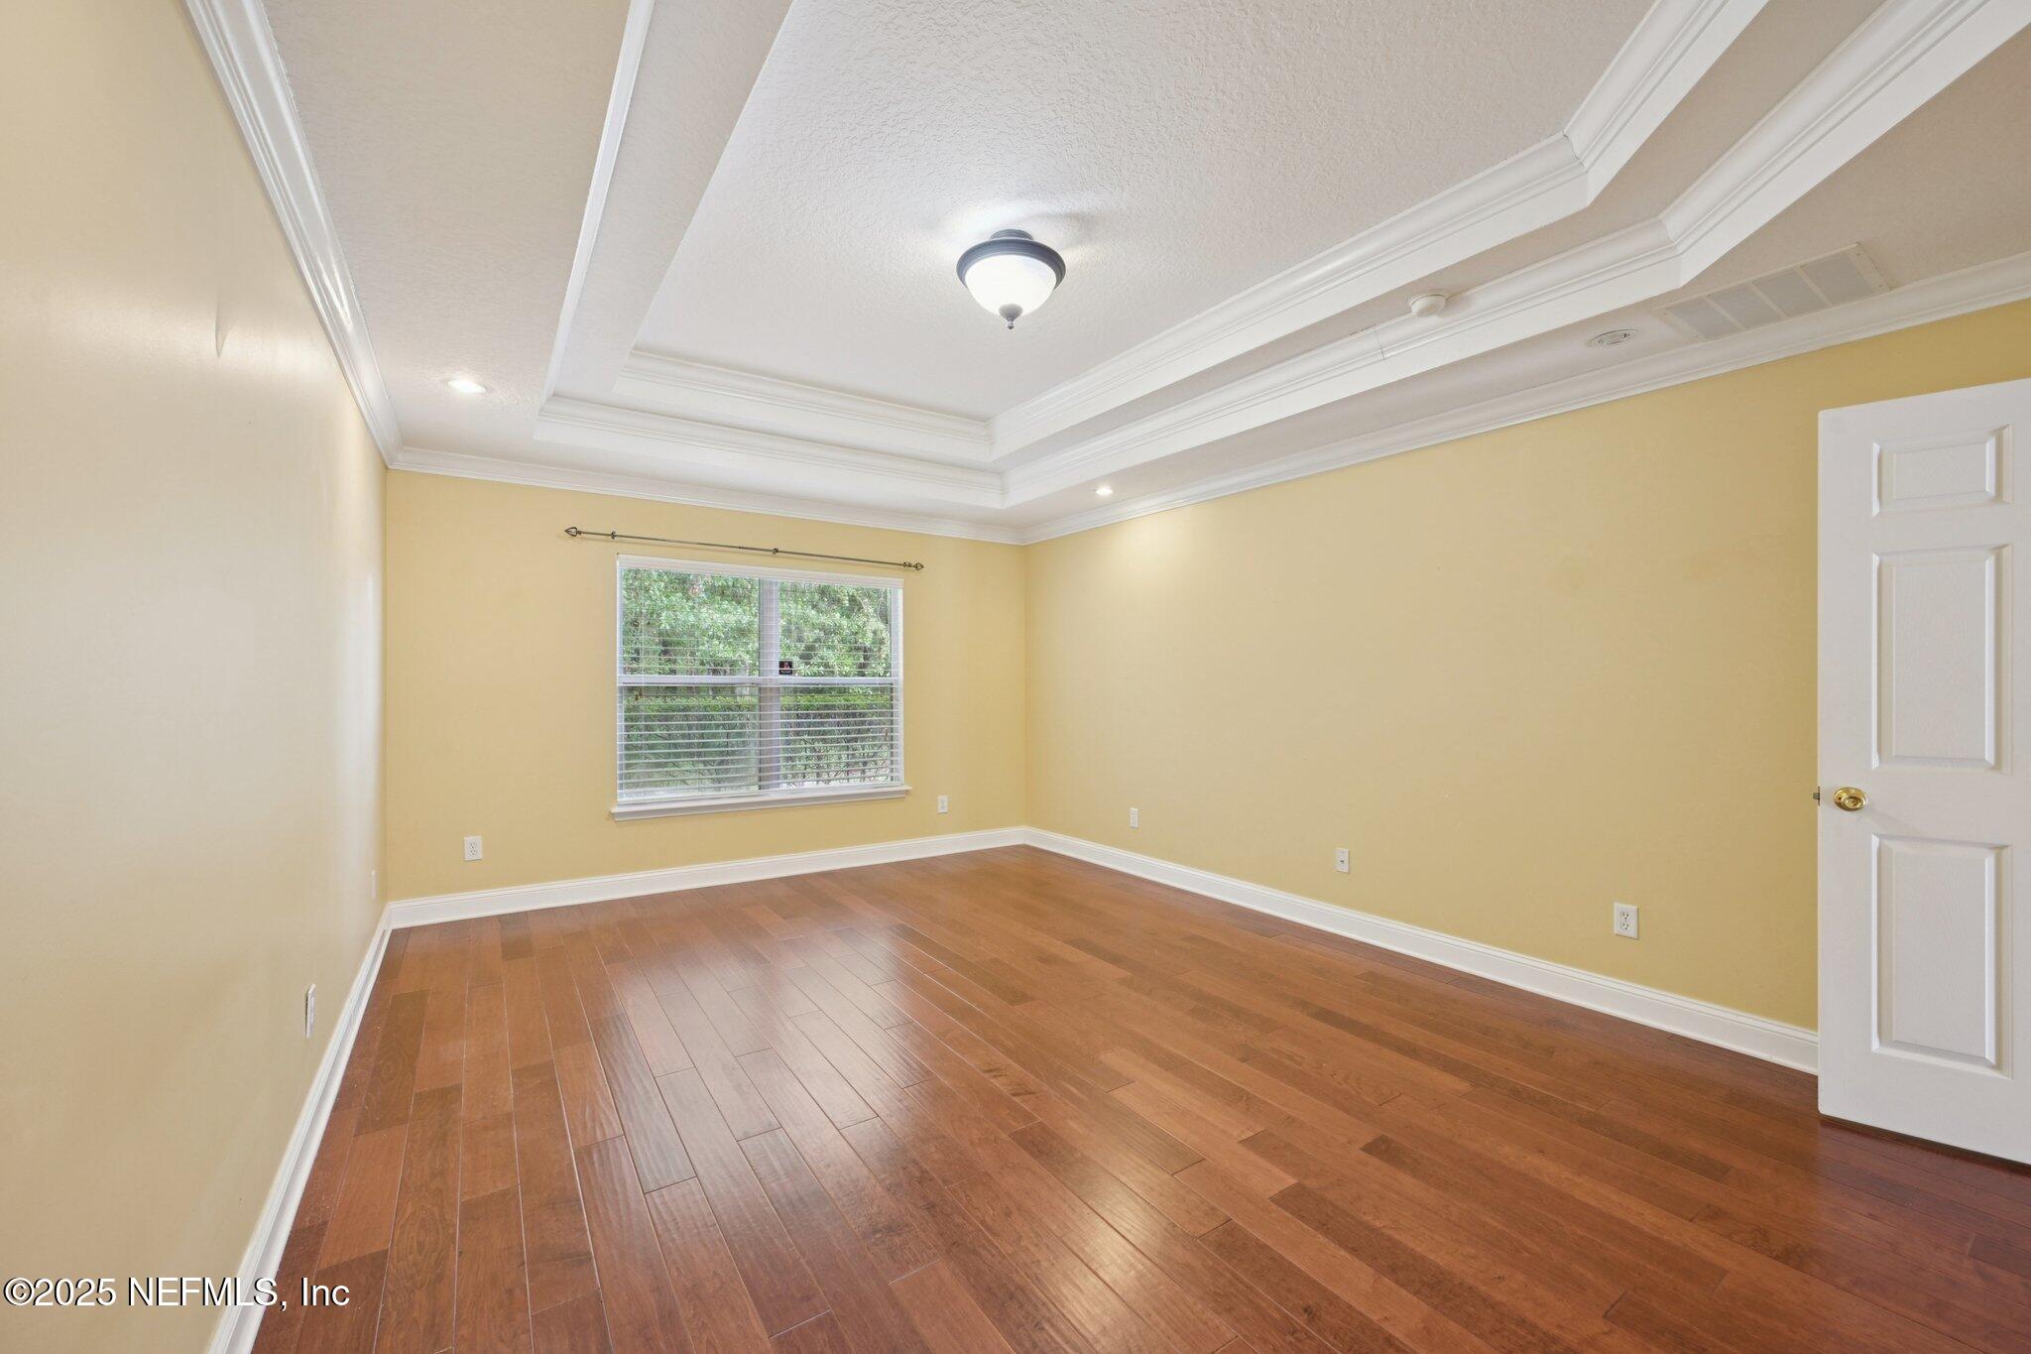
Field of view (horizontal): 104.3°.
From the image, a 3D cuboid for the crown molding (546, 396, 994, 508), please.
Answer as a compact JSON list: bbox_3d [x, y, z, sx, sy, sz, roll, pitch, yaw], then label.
[{"bbox_3d":[-1.204,-1.256,4.600,2.731,0.205,0.093,0,0,-34],"label":"crown molding"}]

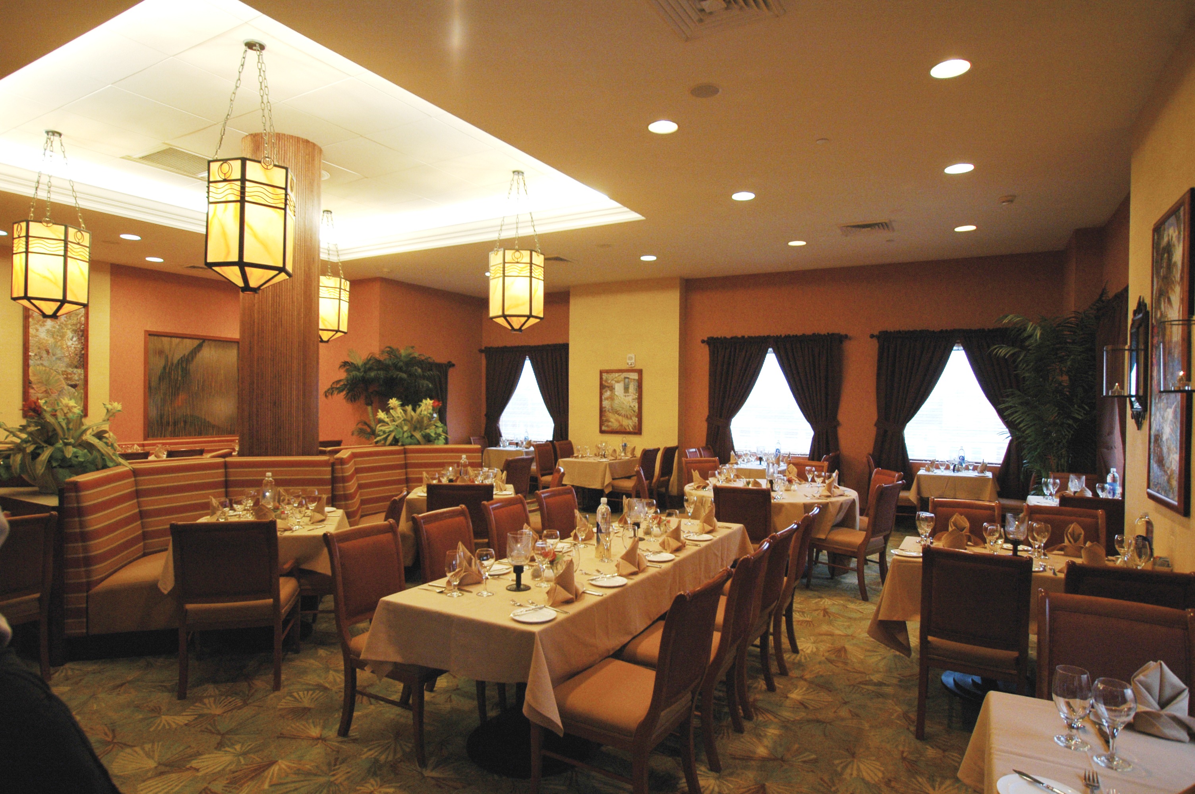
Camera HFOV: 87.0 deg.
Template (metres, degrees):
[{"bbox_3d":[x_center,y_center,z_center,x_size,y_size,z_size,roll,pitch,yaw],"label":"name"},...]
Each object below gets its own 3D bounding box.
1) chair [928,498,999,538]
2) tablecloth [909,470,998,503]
[{"bbox_3d":[2.296,1.167,3.901,0.440,0.953,0.650,1,1,25],"label":"chair"},{"bbox_3d":[4.169,1.067,7.360,0.890,0.345,0.820,1,0,31],"label":"tablecloth"}]

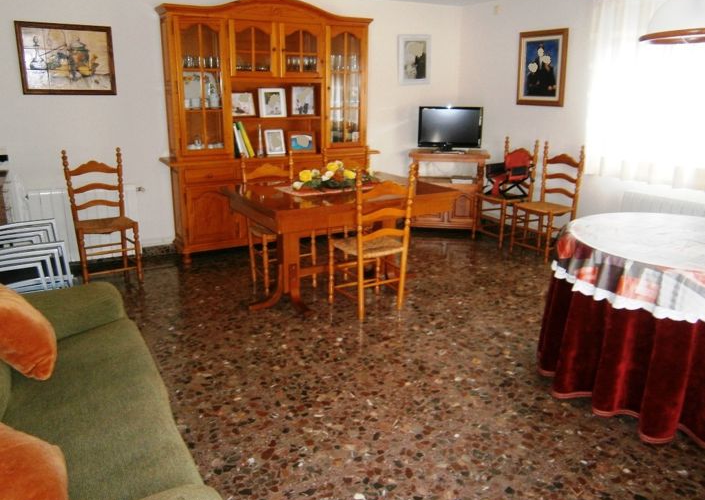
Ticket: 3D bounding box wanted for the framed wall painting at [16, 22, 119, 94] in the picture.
[{"bbox_3d":[-2.248,-1.506,4.189,0.670,0.532,0.039,-9,19,-28],"label":"framed wall painting"}]

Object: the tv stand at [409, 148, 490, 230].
[{"bbox_3d":[1.036,-0.651,5.833,0.832,0.847,0.414,2,17,7],"label":"tv stand"}]

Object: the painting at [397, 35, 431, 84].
[{"bbox_3d":[0.677,-2.051,5.713,0.419,0.507,0.034,-9,19,-28],"label":"painting"}]

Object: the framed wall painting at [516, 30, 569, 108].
[{"bbox_3d":[1.767,-1.707,4.979,0.039,0.675,0.576,-9,19,-28],"label":"framed wall painting"}]

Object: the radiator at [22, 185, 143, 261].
[{"bbox_3d":[-2.266,-0.213,4.517,0.818,0.616,0.108,-9,19,-28],"label":"radiator"}]

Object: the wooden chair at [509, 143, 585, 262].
[{"bbox_3d":[1.793,-0.440,4.849,0.424,1.024,0.443,-9,19,-28],"label":"wooden chair"}]

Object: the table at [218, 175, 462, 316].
[{"bbox_3d":[-0.096,-0.067,3.967,1.418,0.788,0.985,-9,19,-28],"label":"table"}]

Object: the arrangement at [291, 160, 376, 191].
[{"bbox_3d":[-0.088,-0.540,3.849,0.630,0.187,0.256,-9,19,-28],"label":"arrangement"}]

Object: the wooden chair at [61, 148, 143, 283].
[{"bbox_3d":[-1.919,-0.248,4.107,0.438,1.024,0.424,-9,19,-28],"label":"wooden chair"}]

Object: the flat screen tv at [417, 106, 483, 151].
[{"bbox_3d":[1.038,-1.279,5.633,0.660,0.470,0.177,4,17,11],"label":"flat screen tv"}]

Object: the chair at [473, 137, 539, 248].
[{"bbox_3d":[1.532,-0.578,5.298,0.424,1.024,0.443,-9,19,-28],"label":"chair"}]

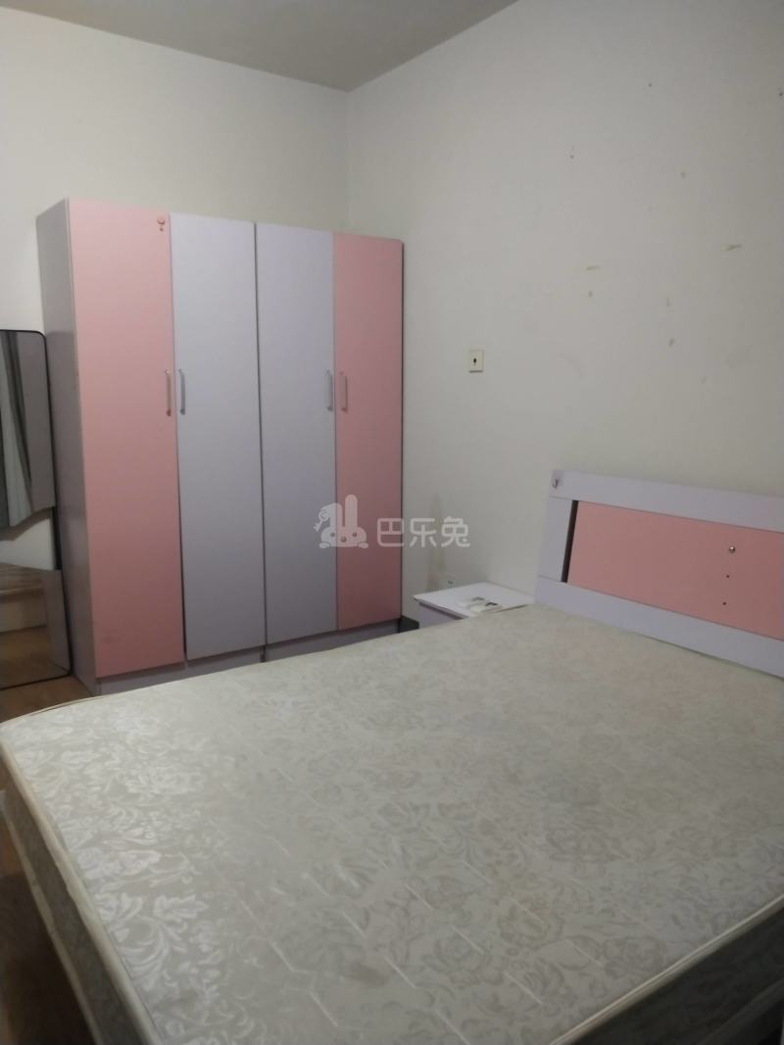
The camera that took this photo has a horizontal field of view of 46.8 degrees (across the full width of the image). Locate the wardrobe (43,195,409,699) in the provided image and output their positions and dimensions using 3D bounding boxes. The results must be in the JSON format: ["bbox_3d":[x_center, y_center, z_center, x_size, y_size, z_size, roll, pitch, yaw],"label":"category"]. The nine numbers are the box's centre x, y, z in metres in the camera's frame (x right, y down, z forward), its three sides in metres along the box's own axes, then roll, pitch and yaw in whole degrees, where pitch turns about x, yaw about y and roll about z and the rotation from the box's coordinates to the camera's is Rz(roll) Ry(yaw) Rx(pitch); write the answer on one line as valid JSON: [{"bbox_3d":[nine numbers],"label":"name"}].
[{"bbox_3d":[-0.673,-0.330,3.995,1.504,1.861,0.428,-6,10,-37],"label":"wardrobe"}]

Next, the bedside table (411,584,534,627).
[{"bbox_3d":[0.348,0.503,3.635,0.408,0.400,0.403,-6,11,-34],"label":"bedside table"}]

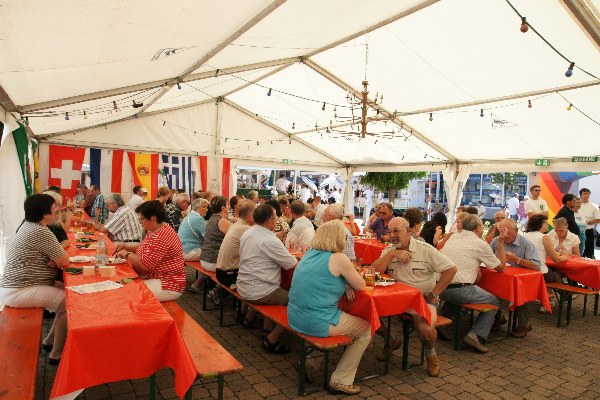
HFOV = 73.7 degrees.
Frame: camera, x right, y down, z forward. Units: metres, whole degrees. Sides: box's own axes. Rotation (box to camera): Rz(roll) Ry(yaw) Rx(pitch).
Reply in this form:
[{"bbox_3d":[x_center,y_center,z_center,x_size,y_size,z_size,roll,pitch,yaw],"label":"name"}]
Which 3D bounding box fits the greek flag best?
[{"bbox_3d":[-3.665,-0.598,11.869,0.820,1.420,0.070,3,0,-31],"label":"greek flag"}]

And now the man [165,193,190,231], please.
[{"bbox_3d":[-1.838,0.592,6.446,0.663,1.365,0.517,1,2,-31],"label":"man"}]

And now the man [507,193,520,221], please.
[{"bbox_3d":[7.528,0.594,14.224,0.500,1.690,0.360,3,2,27],"label":"man"}]

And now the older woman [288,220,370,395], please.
[{"bbox_3d":[0.236,0.834,3.234,0.730,1.320,0.500,2,2,-29],"label":"older woman"}]

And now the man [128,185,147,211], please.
[{"bbox_3d":[-3.766,0.398,9.610,0.653,1.423,0.487,1,2,-31],"label":"man"}]

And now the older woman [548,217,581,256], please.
[{"bbox_3d":[4.108,0.945,6.343,0.750,1.290,0.520,1,2,-40],"label":"older woman"}]

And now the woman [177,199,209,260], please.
[{"bbox_3d":[-1.400,0.672,5.886,0.720,1.320,0.500,2,2,-32],"label":"woman"}]

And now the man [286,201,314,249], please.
[{"bbox_3d":[-0.011,0.696,7.341,0.750,1.320,0.500,2,2,-32],"label":"man"}]

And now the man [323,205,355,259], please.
[{"bbox_3d":[0.337,0.767,4.442,0.750,1.360,0.540,3,0,-26],"label":"man"}]

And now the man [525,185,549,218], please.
[{"bbox_3d":[4.362,0.662,7.491,0.520,1.810,0.320,3,2,6],"label":"man"}]

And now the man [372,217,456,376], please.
[{"bbox_3d":[0.984,0.829,3.619,0.680,1.320,0.700,3,1,36],"label":"man"}]

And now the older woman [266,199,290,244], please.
[{"bbox_3d":[-0.367,0.719,5.628,0.720,1.360,0.500,3,1,-41],"label":"older woman"}]

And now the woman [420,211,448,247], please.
[{"bbox_3d":[1.535,0.842,4.641,0.720,1.340,0.500,3,0,-31],"label":"woman"}]

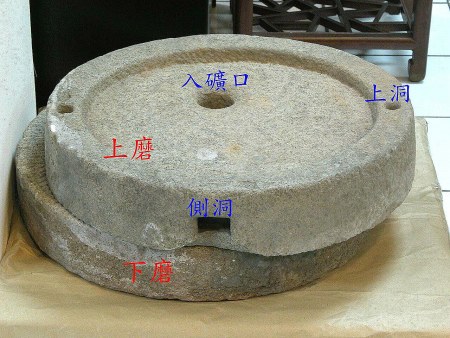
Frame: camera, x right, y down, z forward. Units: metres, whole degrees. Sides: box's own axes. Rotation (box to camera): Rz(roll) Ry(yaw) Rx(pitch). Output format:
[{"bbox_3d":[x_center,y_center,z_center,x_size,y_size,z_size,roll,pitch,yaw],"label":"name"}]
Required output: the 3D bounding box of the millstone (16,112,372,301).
[{"bbox_3d":[-0.036,0.006,2.250,0.590,0.092,0.590,0,30,0],"label":"millstone"}]

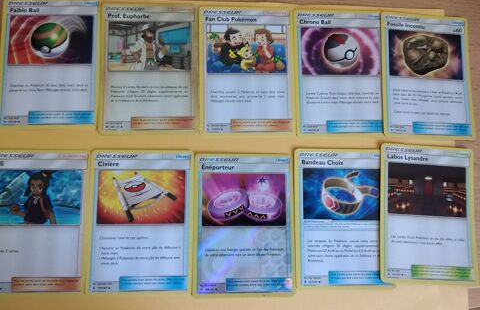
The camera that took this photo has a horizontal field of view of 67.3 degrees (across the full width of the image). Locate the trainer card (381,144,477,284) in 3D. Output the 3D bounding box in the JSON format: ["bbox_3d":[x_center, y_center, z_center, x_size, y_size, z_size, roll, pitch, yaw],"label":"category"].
[{"bbox_3d":[0.123,0.037,0.234,0.063,0.001,0.088,3,82,-3],"label":"trainer card"}]

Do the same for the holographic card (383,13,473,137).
[{"bbox_3d":[0.128,-0.055,0.246,0.063,0.001,0.088,2,82,-3],"label":"holographic card"}]

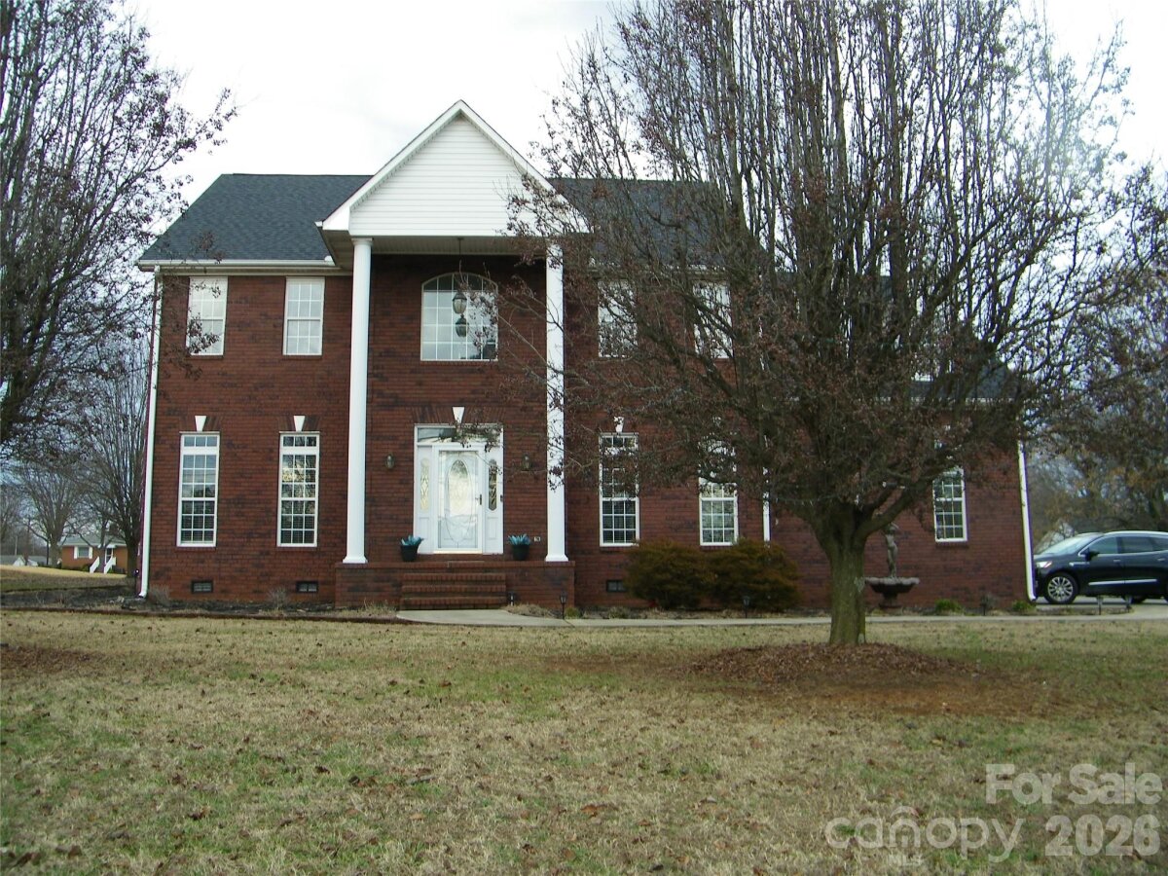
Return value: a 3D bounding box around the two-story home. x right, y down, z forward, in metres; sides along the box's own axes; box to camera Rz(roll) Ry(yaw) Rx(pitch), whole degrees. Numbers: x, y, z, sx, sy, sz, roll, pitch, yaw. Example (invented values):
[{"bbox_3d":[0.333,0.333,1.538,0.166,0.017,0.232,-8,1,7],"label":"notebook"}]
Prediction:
[{"bbox_3d":[0.364,-1.492,22.391,18.600,10.400,12.000,0,-8,-3],"label":"two-story home"}]

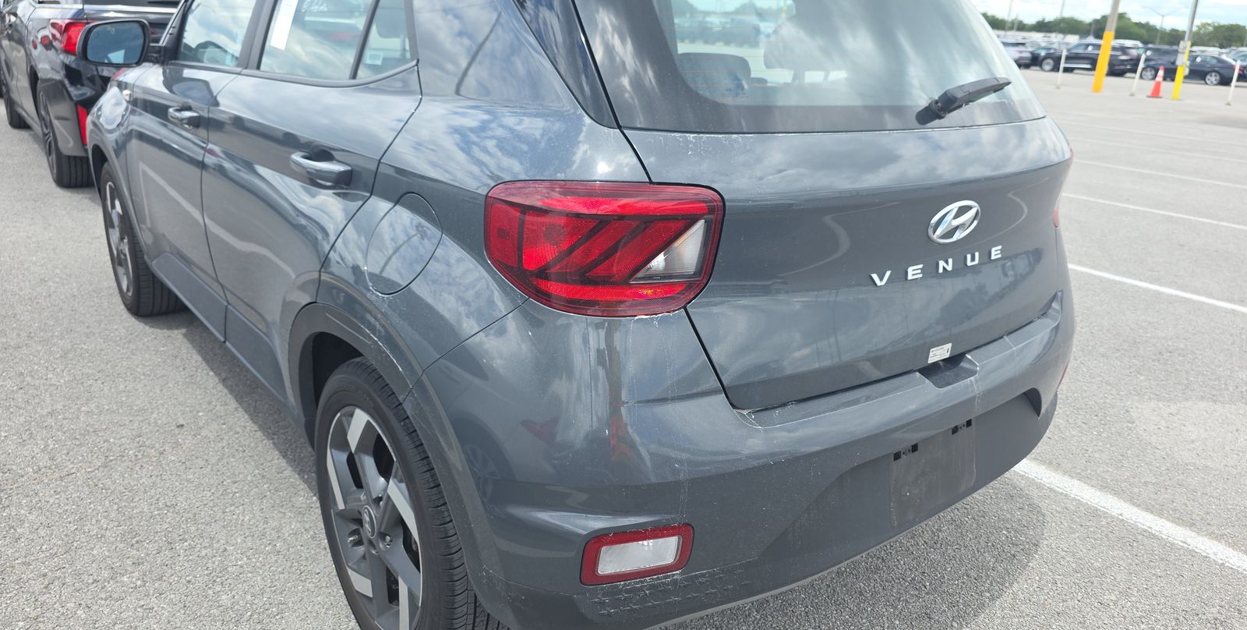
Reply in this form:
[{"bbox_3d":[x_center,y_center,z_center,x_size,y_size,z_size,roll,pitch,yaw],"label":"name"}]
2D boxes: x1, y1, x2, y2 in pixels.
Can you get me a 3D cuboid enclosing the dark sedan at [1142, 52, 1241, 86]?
[{"bbox_3d":[28.774,-12.593,42.317,1.860,1.450,4.750,-15,26,-42],"label":"dark sedan"}]

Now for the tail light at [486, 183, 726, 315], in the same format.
[{"bbox_3d":[-0.014,-0.101,1.158,0.337,0.190,0.116,-6,21,-24],"label":"tail light"}]

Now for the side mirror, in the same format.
[{"bbox_3d":[-1.639,-0.876,2.673,0.210,0.150,0.130,-12,25,-38],"label":"side mirror"}]

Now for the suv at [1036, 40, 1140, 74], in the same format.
[{"bbox_3d":[25.023,-13.909,44.840,1.920,1.690,4.800,-15,26,-41],"label":"suv"}]

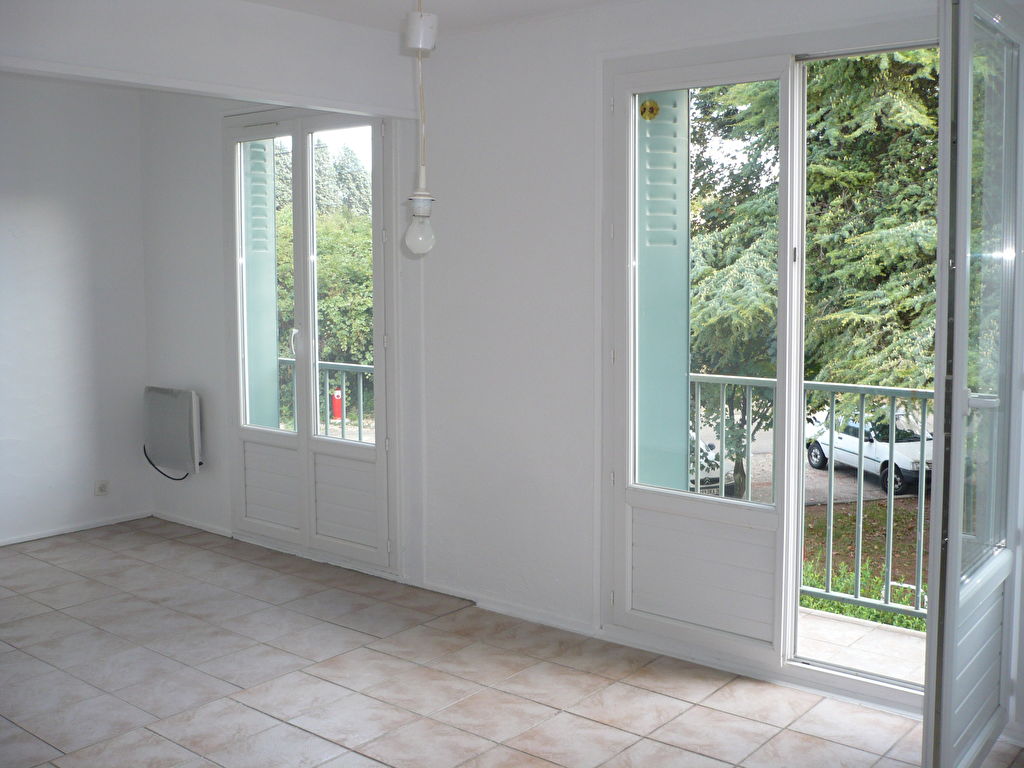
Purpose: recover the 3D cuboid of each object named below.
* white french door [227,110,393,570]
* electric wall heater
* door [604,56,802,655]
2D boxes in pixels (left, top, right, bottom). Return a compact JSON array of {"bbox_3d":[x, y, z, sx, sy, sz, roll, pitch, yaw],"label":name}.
[{"bbox_3d":[-1.057,-0.239,5.301,1.223,2.215,0.078,5,8,39],"label":"white french door"},{"bbox_3d":[-1.976,0.258,6.051,0.472,0.463,0.070,5,8,39],"label":"electric wall heater"},{"bbox_3d":[0.686,-0.080,3.877,0.754,2.146,0.073,5,8,39],"label":"door"}]

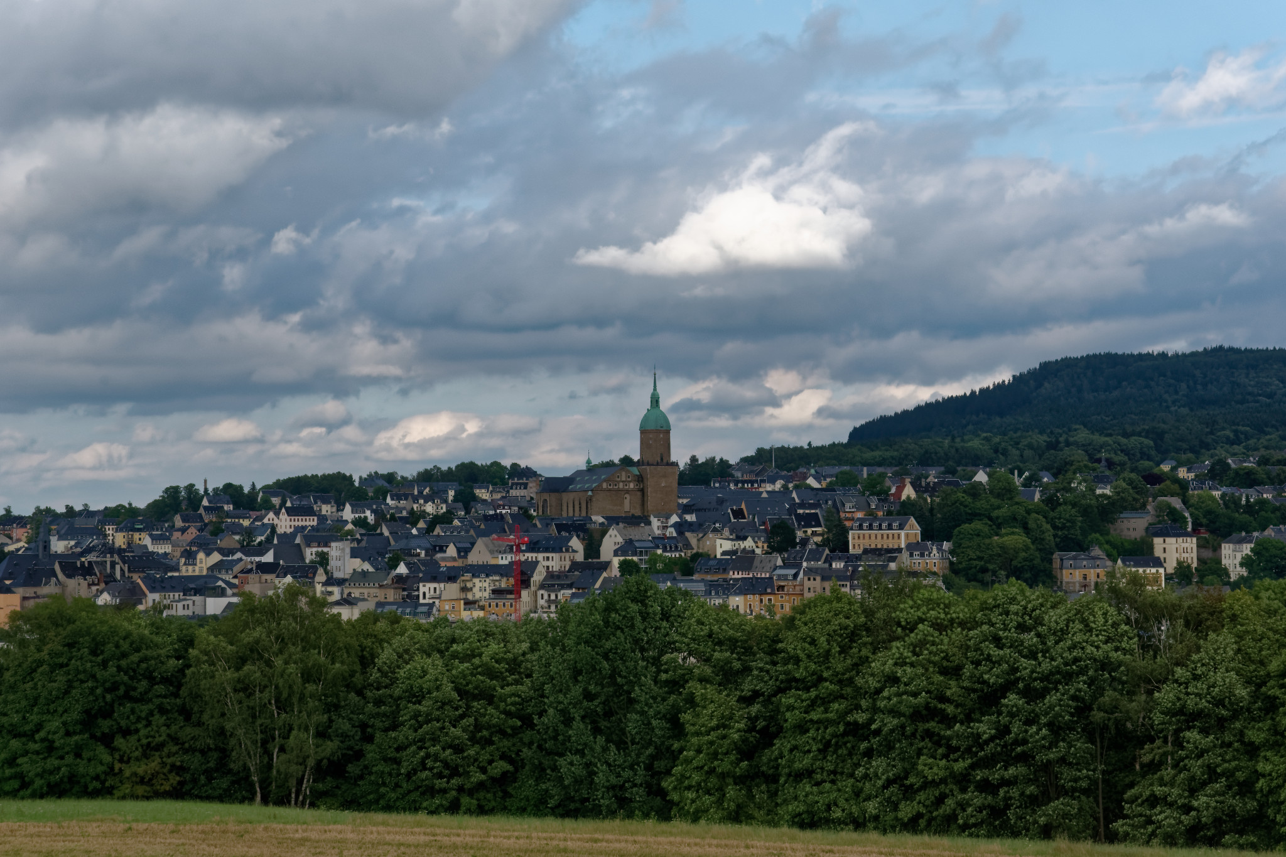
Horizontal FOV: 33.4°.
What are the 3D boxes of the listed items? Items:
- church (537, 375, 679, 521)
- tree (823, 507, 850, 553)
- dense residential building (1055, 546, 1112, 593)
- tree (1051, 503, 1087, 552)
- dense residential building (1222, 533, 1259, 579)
[{"bbox_3d":[-20.597,12.363,925.000,43.000,77.000,68.000,1,-3,-28],"label":"church"},{"bbox_3d":[74.400,39.540,826.660,10.460,18.610,10.460,0,-1,5],"label":"tree"},{"bbox_3d":[157.253,50.586,765.000,18.000,16.800,14.000,0,-3,-2],"label":"dense residential building"},{"bbox_3d":[159.060,37.670,799.330,13.490,19.120,13.490,0,-1,11],"label":"tree"},{"bbox_3d":[230.561,49.898,828.000,13.300,18.300,11.000,-1,-3,13],"label":"dense residential building"}]

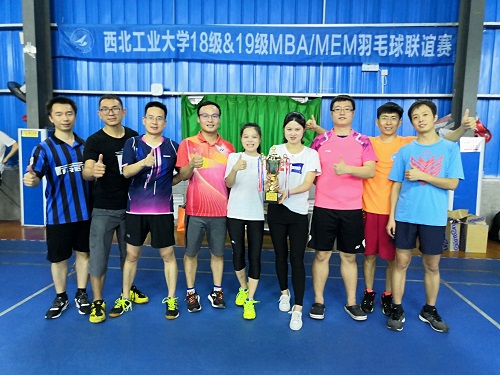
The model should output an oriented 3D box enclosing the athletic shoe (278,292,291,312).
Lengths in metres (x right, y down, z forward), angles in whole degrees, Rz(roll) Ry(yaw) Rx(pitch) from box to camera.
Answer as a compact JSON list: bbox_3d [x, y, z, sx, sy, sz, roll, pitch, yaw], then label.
[{"bbox_3d":[0.299,0.979,3.391,0.090,0.110,0.250,2,6,13],"label":"athletic shoe"}]

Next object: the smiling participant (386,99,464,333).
[{"bbox_3d":[1.292,0.215,2.997,0.560,1.745,0.400,3,6,16],"label":"smiling participant"}]

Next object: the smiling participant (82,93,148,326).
[{"bbox_3d":[-1.077,0.144,3.205,0.530,1.765,0.520,-1,6,-20],"label":"smiling participant"}]

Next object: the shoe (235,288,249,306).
[{"bbox_3d":[-0.078,0.959,3.500,0.090,0.115,0.250,3,6,16],"label":"shoe"}]

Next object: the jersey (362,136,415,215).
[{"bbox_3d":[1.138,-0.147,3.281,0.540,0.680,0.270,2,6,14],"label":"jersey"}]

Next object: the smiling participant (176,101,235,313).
[{"bbox_3d":[-0.373,0.158,3.296,0.490,1.740,0.420,0,6,-7],"label":"smiling participant"}]

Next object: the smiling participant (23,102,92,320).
[{"bbox_3d":[-1.493,0.159,3.137,0.530,1.735,0.430,-1,6,-17],"label":"smiling participant"}]

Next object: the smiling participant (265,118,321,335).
[{"bbox_3d":[0.341,0.237,3.142,0.440,1.640,0.500,2,6,9],"label":"smiling participant"}]

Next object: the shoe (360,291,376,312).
[{"bbox_3d":[1.024,0.984,3.390,0.105,0.125,0.280,3,7,22],"label":"shoe"}]

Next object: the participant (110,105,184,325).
[{"bbox_3d":[-0.803,0.184,3.108,0.570,1.715,0.440,0,6,-12],"label":"participant"}]

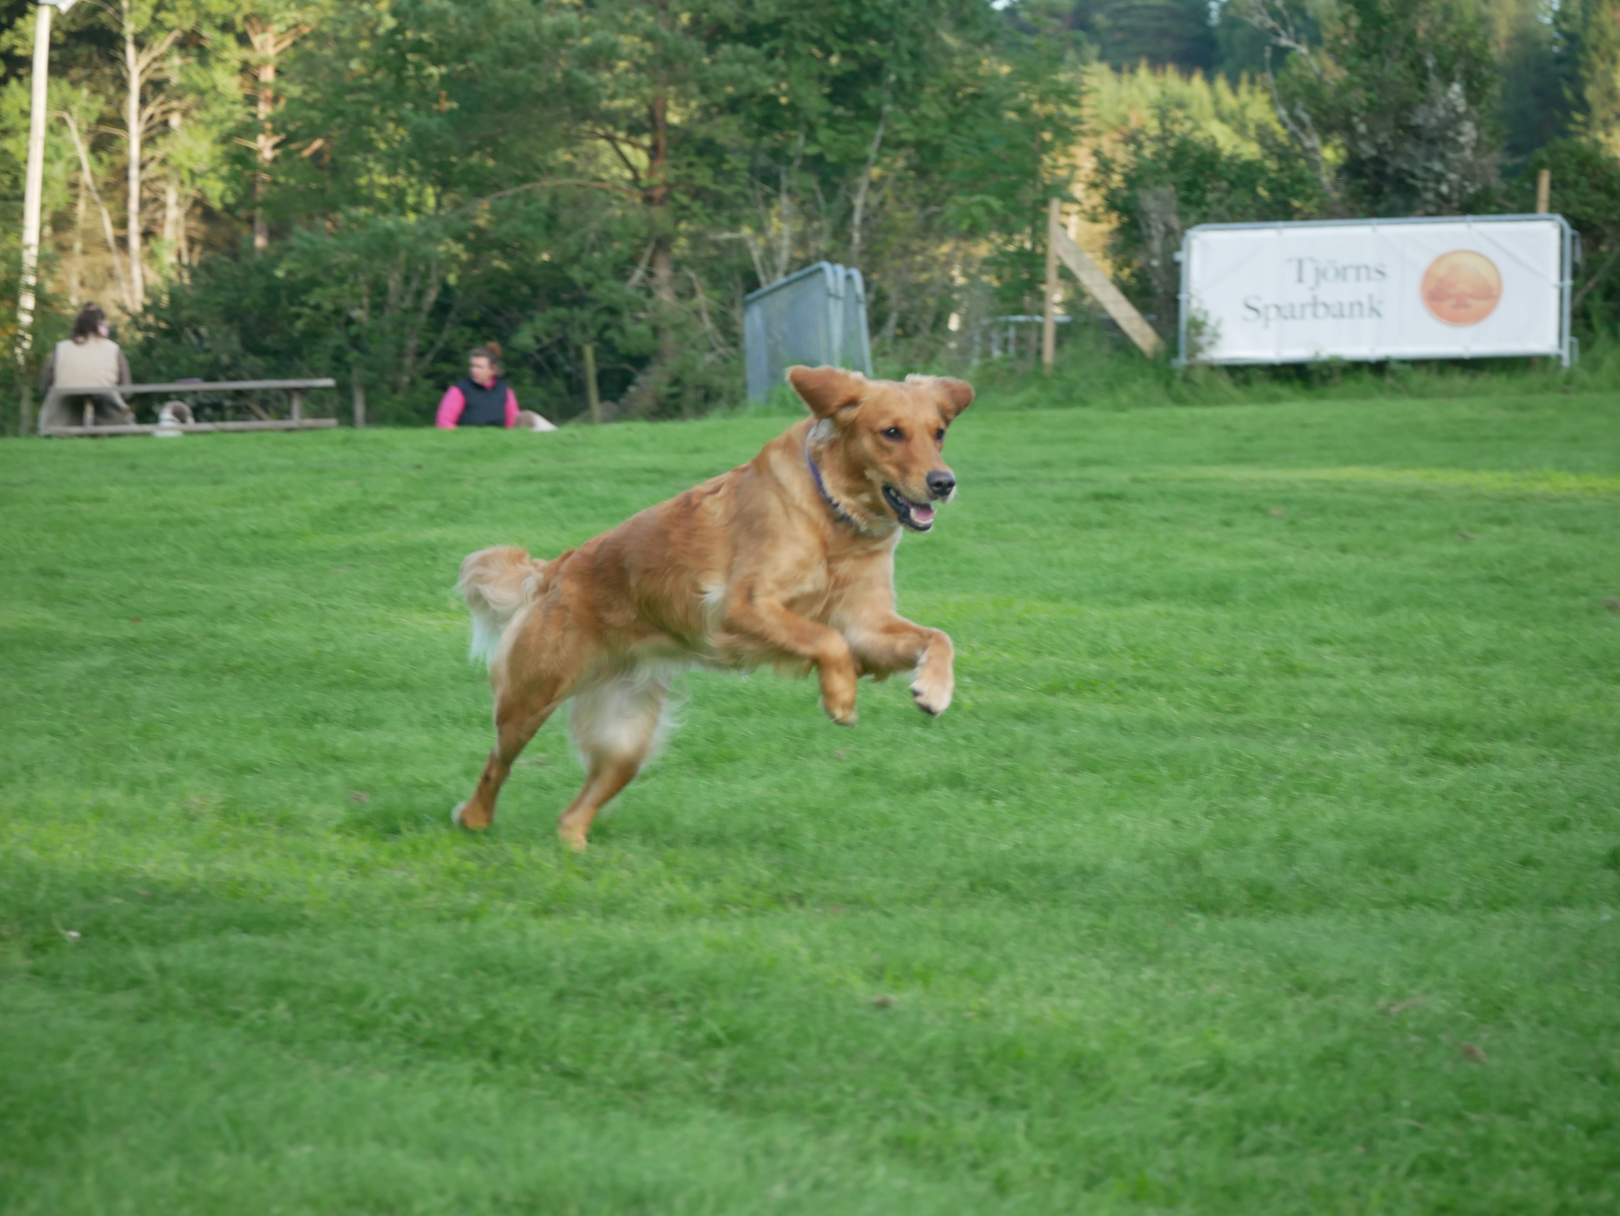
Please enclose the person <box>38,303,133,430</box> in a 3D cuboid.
[{"bbox_3d":[-4.968,-1.459,39.200,0.600,1.280,0.750,1,3,7],"label":"person"}]

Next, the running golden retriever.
[{"bbox_3d":[-0.167,-0.004,9.800,0.930,0.830,0.380,2,3,35],"label":"running golden retriever"}]

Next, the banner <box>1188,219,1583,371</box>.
[{"bbox_3d":[3.615,-2.022,36.500,2.500,0.970,0.060,1,3,6],"label":"banner"}]

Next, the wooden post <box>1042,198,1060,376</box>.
[{"bbox_3d":[1.562,-2.066,37.000,0.065,1.200,0.065,3,3,3],"label":"wooden post"}]

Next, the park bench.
[{"bbox_3d":[-4.174,-1.189,38.600,1.950,0.740,1.400,1,3,9],"label":"park bench"}]

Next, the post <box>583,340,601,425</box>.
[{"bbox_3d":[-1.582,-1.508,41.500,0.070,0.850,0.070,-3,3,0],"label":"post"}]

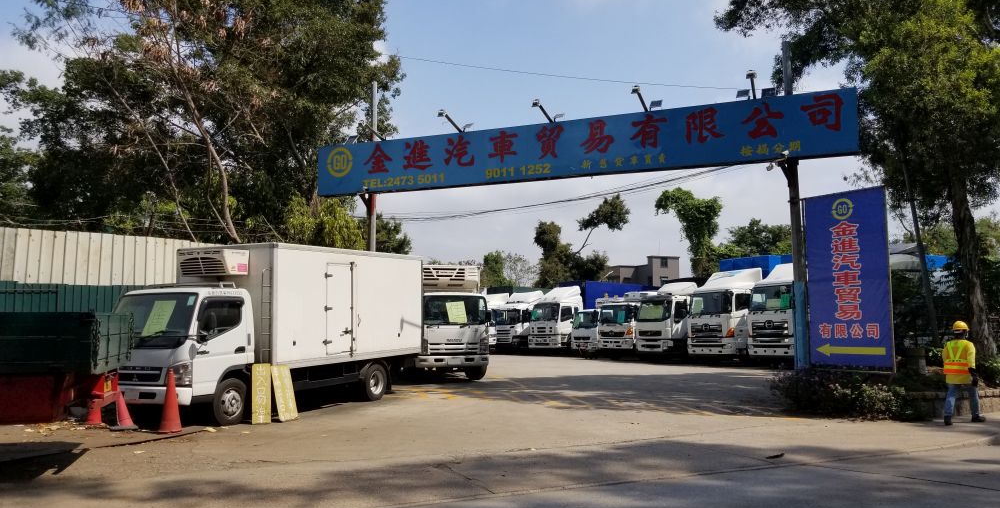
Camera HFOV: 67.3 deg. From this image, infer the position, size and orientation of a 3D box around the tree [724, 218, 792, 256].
[{"bbox_3d":[21.668,2.025,62.066,5.800,10.200,5.200,0,-5,0],"label":"tree"}]

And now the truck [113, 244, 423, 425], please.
[{"bbox_3d":[-4.060,1.438,13.977,2.200,2.880,6.300,-2,-6,26],"label":"truck"}]

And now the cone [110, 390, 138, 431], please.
[{"bbox_3d":[-6.026,2.459,12.080,0.390,0.710,0.390,2,-6,-27],"label":"cone"}]

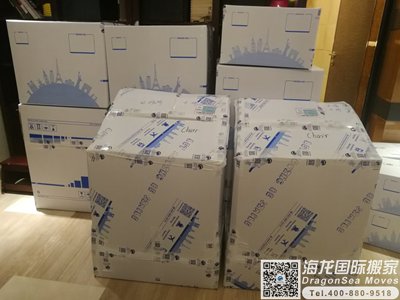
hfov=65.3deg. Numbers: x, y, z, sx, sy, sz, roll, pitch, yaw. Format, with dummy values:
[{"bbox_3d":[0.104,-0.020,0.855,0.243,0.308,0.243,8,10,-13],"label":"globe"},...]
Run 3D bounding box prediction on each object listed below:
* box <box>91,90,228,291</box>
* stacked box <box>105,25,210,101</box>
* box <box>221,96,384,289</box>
[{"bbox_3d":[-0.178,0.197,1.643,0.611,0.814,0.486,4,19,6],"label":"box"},{"bbox_3d":[-0.218,-0.547,1.971,0.567,0.423,0.452,4,19,6],"label":"stacked box"},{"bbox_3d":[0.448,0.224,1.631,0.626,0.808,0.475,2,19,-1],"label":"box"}]

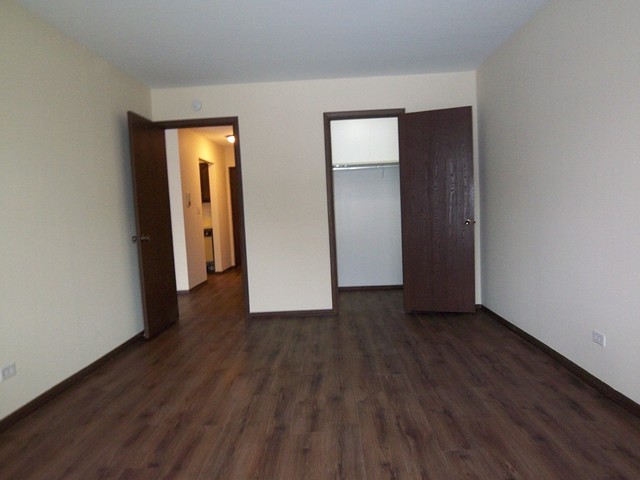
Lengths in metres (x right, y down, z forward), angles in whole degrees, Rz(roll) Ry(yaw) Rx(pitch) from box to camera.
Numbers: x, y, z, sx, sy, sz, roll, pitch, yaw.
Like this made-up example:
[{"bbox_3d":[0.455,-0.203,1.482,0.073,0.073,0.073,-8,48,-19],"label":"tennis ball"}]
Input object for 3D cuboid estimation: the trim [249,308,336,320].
[{"bbox_3d":[-0.305,0.778,4.518,0.905,0.060,0.015,-2,4,2],"label":"trim"}]

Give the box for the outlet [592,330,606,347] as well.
[{"bbox_3d":[1.604,0.568,2.453,0.010,0.070,0.115,-2,4,2],"label":"outlet"}]

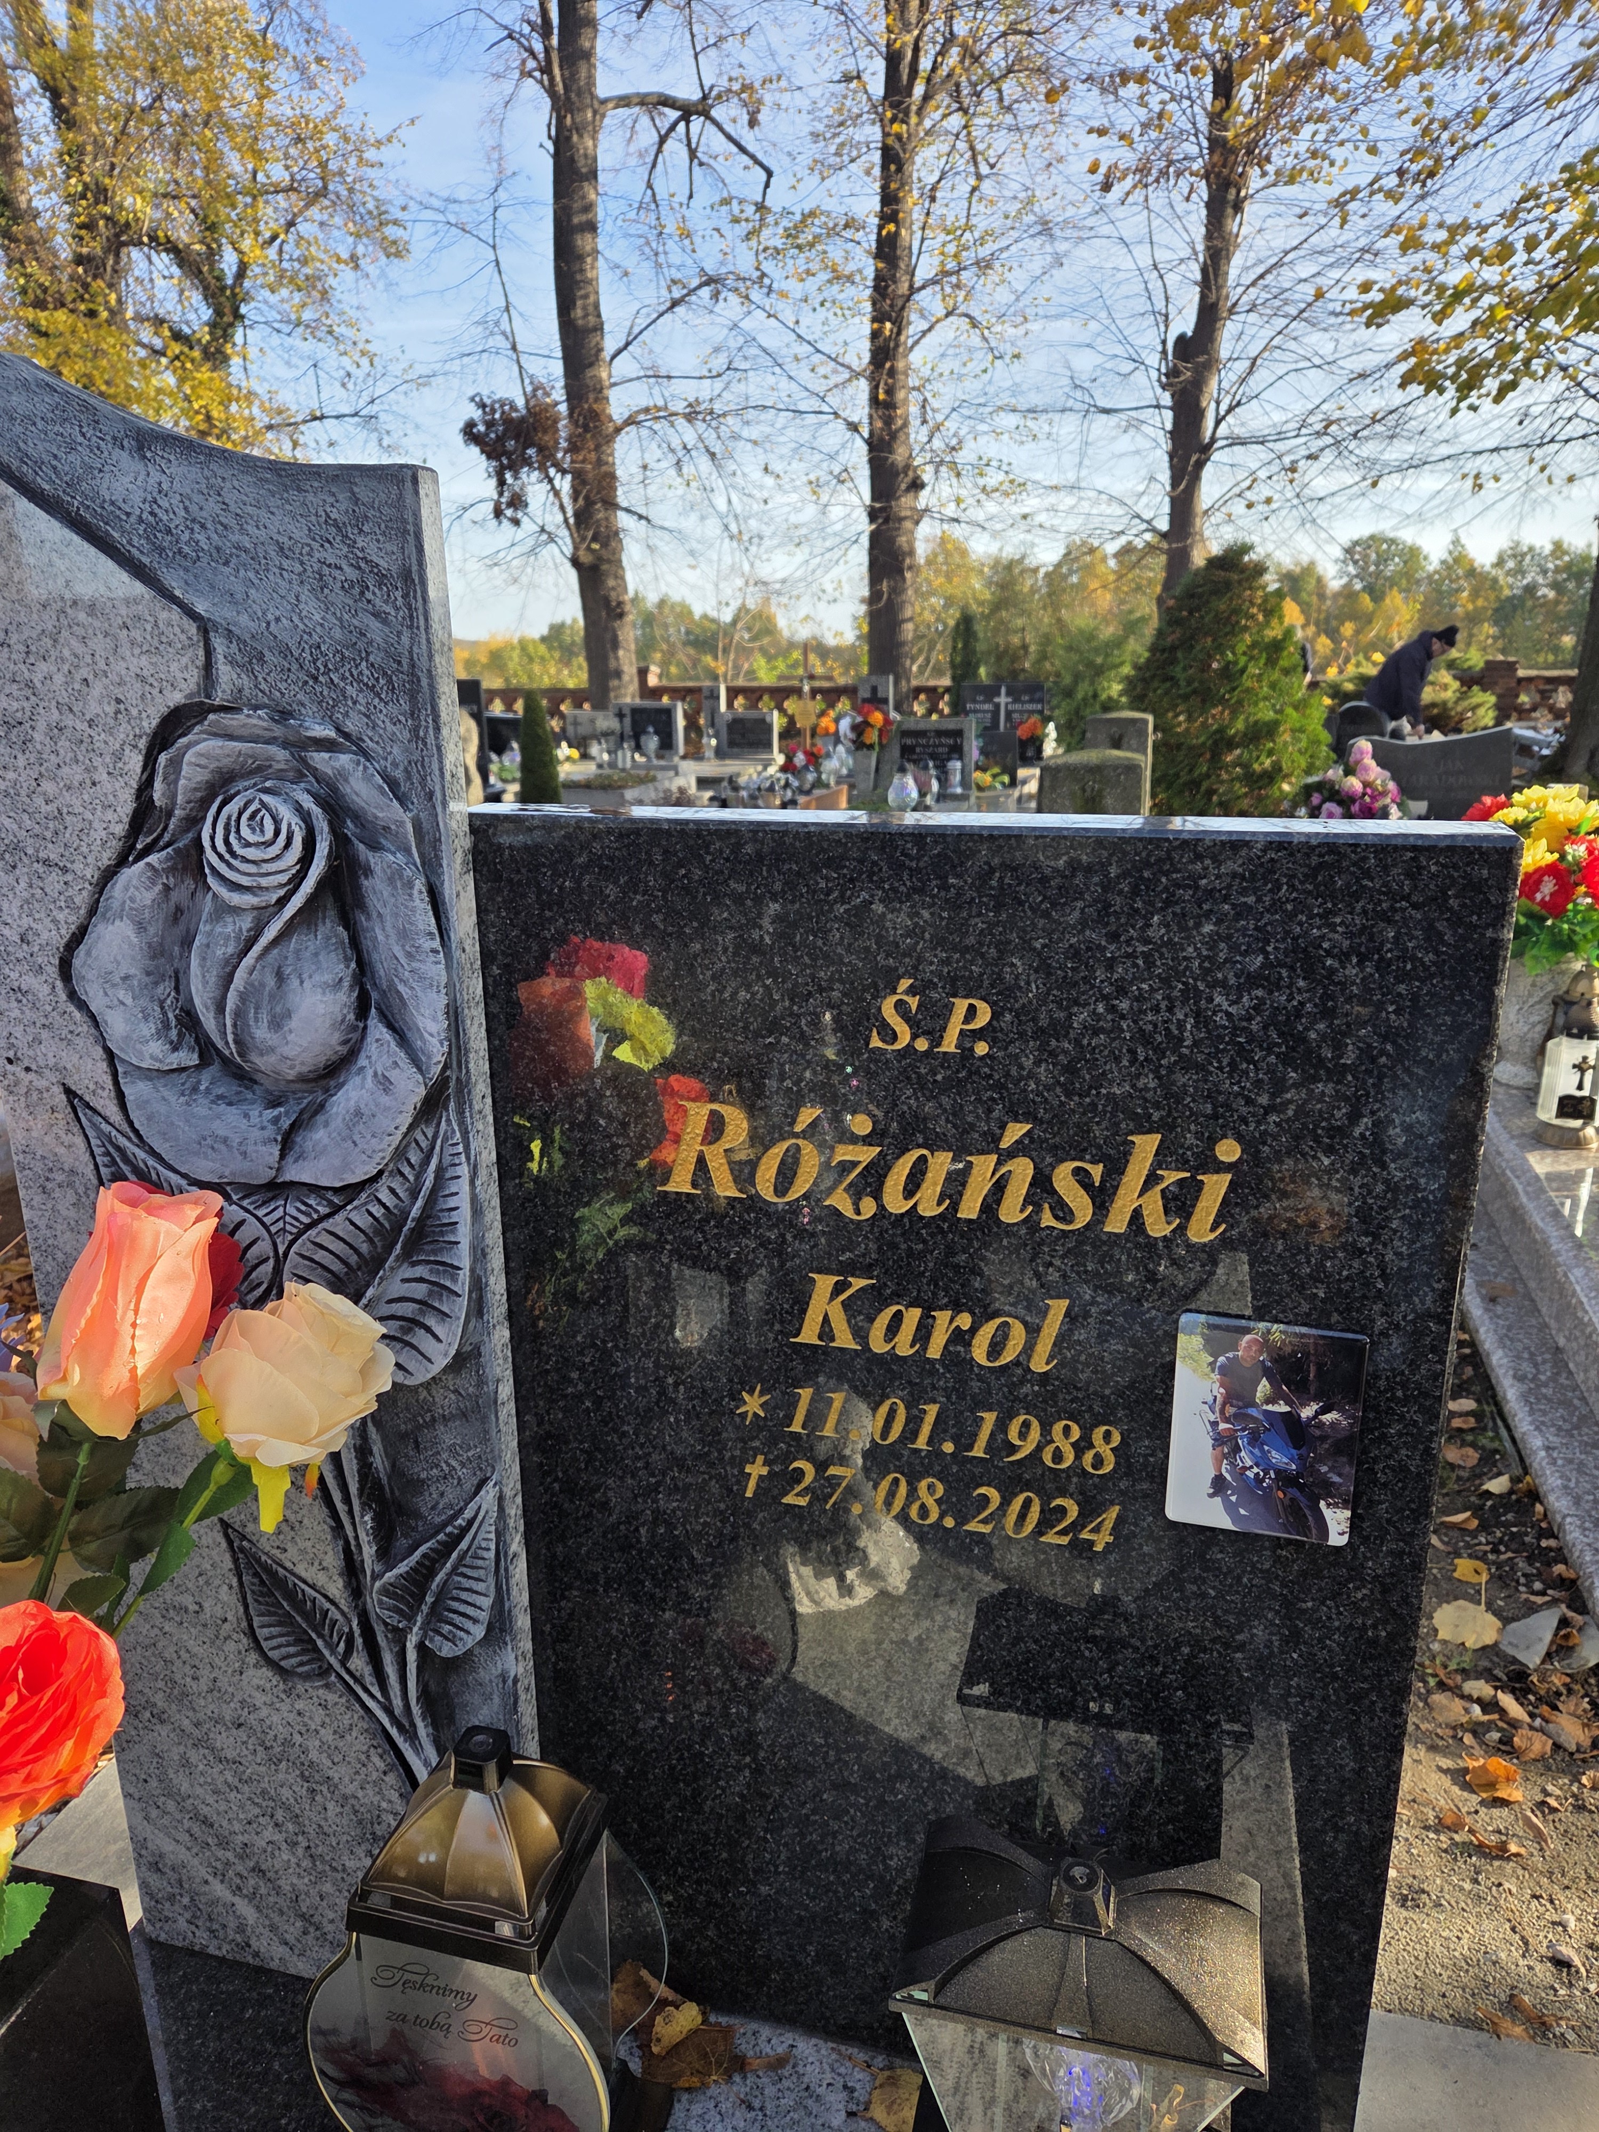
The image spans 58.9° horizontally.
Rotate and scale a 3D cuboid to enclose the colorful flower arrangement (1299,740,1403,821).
[{"bbox_3d":[1.949,-0.955,5.000,0.380,0.380,0.280,3,17,14],"label":"colorful flower arrangement"}]

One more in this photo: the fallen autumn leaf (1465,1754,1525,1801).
[{"bbox_3d":[0.731,0.748,1.489,0.058,0.026,0.050,5,18,20],"label":"fallen autumn leaf"}]

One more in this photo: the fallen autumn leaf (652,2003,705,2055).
[{"bbox_3d":[-0.082,0.618,0.912,0.036,0.013,0.026,-16,23,-42],"label":"fallen autumn leaf"}]

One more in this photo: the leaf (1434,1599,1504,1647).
[{"bbox_3d":[0.817,0.681,1.729,0.077,0.013,0.086,5,18,20],"label":"leaf"}]

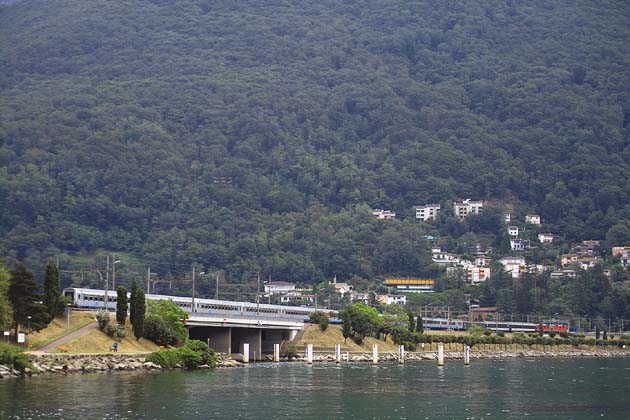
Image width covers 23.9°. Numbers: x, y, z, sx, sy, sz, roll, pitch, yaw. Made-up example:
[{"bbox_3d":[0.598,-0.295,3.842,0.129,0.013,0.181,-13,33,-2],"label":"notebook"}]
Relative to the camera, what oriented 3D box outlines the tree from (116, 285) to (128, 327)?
[{"bbox_3d":[-33.130,16.610,256.000,1.980,6.880,1.980,1,-5,-7],"label":"tree"}]

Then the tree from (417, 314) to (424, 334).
[{"bbox_3d":[32.270,35.060,455.000,2.140,6.180,2.140,0,-5,4],"label":"tree"}]

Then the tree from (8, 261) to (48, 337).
[{"bbox_3d":[-42.760,13.360,222.000,5.820,11.040,5.530,2,-5,-11],"label":"tree"}]

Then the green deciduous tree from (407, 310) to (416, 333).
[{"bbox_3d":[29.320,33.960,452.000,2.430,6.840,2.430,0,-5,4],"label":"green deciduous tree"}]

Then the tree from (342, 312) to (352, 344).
[{"bbox_3d":[8.040,29.320,368.000,2.230,7.920,2.230,0,-5,1],"label":"tree"}]

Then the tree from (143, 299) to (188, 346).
[{"bbox_3d":[-26.330,19.820,262.000,8.010,8.460,7.610,1,-5,-6],"label":"tree"}]

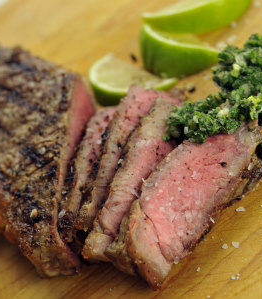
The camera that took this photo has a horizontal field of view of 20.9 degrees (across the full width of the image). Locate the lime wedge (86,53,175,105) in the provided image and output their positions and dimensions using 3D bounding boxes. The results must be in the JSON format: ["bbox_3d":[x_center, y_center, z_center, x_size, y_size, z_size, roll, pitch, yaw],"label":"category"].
[{"bbox_3d":[0.001,-0.043,0.436,0.054,0.020,0.028,16,67,36],"label":"lime wedge"}]

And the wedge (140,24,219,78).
[{"bbox_3d":[0.028,-0.060,0.430,0.055,0.026,0.029,12,64,35],"label":"wedge"}]

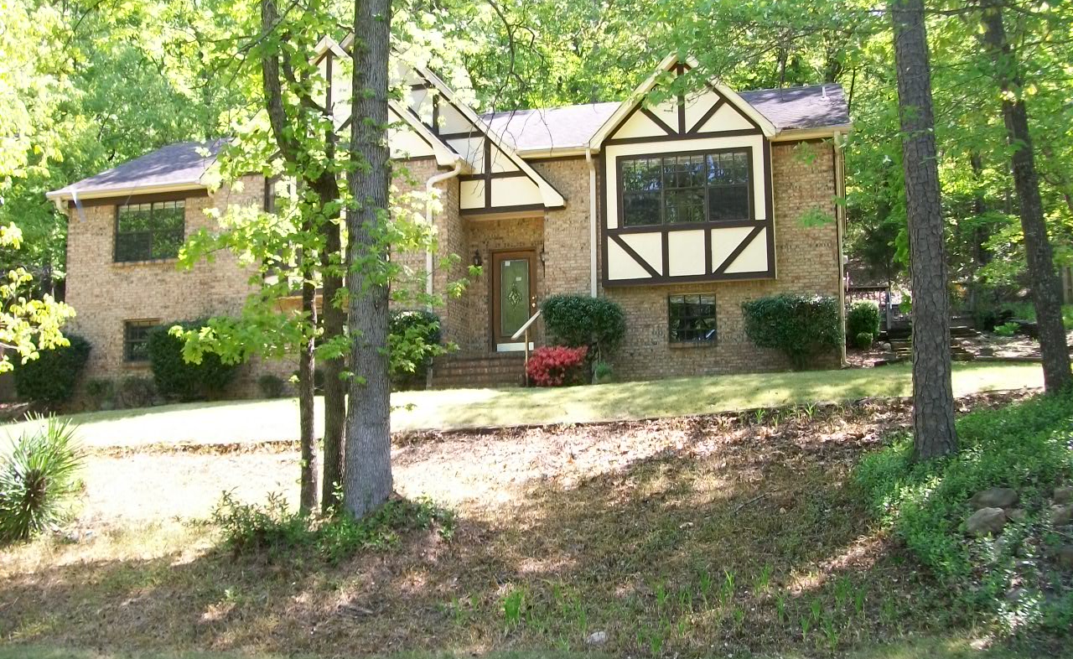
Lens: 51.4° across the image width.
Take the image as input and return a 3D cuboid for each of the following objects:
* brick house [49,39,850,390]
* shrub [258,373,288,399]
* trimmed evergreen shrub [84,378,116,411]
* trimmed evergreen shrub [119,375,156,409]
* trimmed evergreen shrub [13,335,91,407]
[{"bbox_3d":[-1.594,-2.253,26.806,17.530,8.150,9.800,-2,-7,14],"label":"brick house"},{"bbox_3d":[-5.275,1.132,22.326,0.570,0.503,0.542,-2,-7,14],"label":"shrub"},{"bbox_3d":[-9.425,1.419,24.060,0.723,0.723,0.687,-2,-7,14],"label":"trimmed evergreen shrub"},{"bbox_3d":[-8.532,1.334,23.835,0.824,0.716,0.741,-2,-7,14],"label":"trimmed evergreen shrub"},{"bbox_3d":[-10.669,0.913,24.550,1.734,1.586,1.647,-2,-7,14],"label":"trimmed evergreen shrub"}]

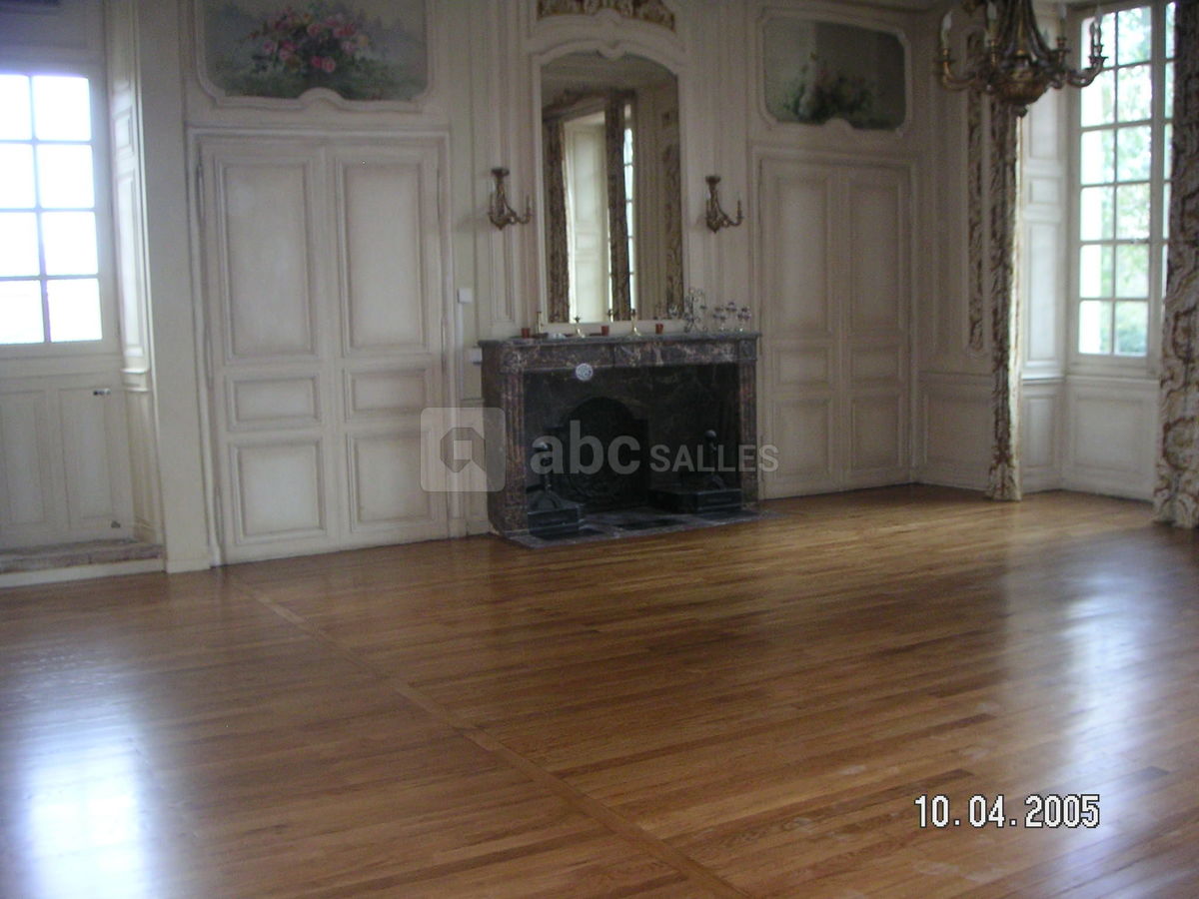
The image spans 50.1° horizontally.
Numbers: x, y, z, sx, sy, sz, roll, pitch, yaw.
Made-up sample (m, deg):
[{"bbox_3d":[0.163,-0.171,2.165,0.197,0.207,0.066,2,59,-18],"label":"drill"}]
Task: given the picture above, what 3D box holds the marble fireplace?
[{"bbox_3d":[0.184,-0.132,8.279,1.945,1.184,0.272,-5,8,-30],"label":"marble fireplace"}]

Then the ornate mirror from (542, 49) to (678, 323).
[{"bbox_3d":[0.106,-1.713,8.392,1.054,1.740,0.050,-5,8,-30],"label":"ornate mirror"}]

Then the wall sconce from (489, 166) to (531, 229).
[{"bbox_3d":[-0.561,-1.562,7.950,0.280,0.370,0.170,-5,8,-30],"label":"wall sconce"}]

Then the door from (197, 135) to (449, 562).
[{"bbox_3d":[-1.537,-0.576,7.385,1.390,2.352,0.071,-5,8,-30],"label":"door"}]

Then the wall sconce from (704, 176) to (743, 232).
[{"bbox_3d":[0.845,-1.676,8.755,0.280,0.370,0.170,-5,8,-30],"label":"wall sconce"}]

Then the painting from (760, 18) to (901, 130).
[{"bbox_3d":[1.718,-2.688,9.230,1.330,0.725,0.050,-5,8,-30],"label":"painting"}]

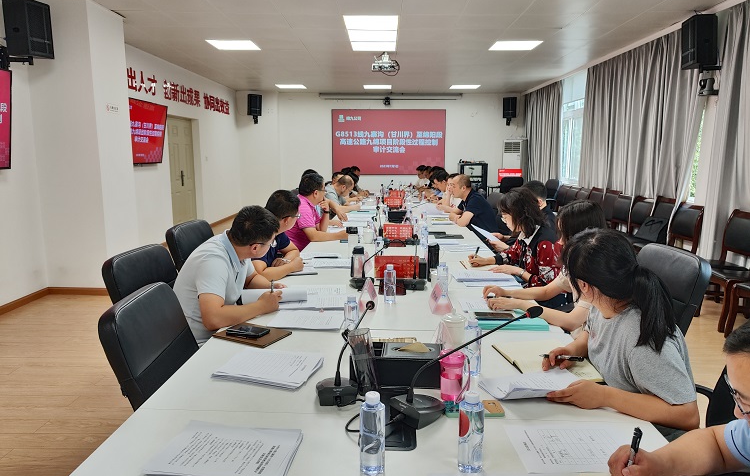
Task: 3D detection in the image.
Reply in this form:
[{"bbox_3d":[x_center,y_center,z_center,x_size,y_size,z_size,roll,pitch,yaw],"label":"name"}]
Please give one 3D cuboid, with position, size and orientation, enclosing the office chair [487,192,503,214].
[{"bbox_3d":[1.122,0.050,5.941,0.640,1.040,0.600,0,8,1],"label":"office chair"}]

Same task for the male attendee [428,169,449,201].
[{"bbox_3d":[1.020,-0.257,6.646,0.750,1.230,0.500,0,9,3],"label":"male attendee"}]

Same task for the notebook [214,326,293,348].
[{"bbox_3d":[-0.458,0.368,1.966,0.240,0.014,0.173,5,11,29],"label":"notebook"}]

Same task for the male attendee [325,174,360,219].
[{"bbox_3d":[-0.520,-0.181,6.378,0.620,1.166,0.540,0,9,0],"label":"male attendee"}]

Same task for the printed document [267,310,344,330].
[{"bbox_3d":[-0.270,0.336,2.165,0.297,0.010,0.210,1,9,9],"label":"printed document"}]

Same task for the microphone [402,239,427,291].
[{"bbox_3d":[0.216,0.126,2.775,0.120,0.230,0.360,0,9,3],"label":"microphone"}]

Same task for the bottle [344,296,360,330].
[{"bbox_3d":[-0.085,0.306,1.925,0.055,0.177,0.055,0,8,1],"label":"bottle"}]

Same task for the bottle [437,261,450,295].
[{"bbox_3d":[0.332,0.197,2.515,0.055,0.174,0.055,0,9,0],"label":"bottle"}]

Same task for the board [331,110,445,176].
[{"bbox_3d":[0.329,-2.214,12.051,2.620,1.500,0.070,0,9,1],"label":"board"}]

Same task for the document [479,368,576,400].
[{"bbox_3d":[0.458,0.428,1.514,0.285,0.040,0.180,-2,10,-11],"label":"document"}]

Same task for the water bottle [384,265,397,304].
[{"bbox_3d":[0.074,0.224,2.498,0.057,0.177,0.057,0,8,1],"label":"water bottle"}]

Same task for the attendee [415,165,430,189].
[{"bbox_3d":[0.950,-0.675,9.311,0.650,1.240,0.500,-2,9,-12],"label":"attendee"}]

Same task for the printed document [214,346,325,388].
[{"bbox_3d":[-0.346,0.418,1.673,0.310,0.016,0.235,4,10,19],"label":"printed document"}]

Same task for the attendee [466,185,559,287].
[{"bbox_3d":[0.882,0.329,3.095,0.580,1.245,0.560,0,9,-1],"label":"attendee"}]

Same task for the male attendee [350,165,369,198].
[{"bbox_3d":[-0.508,-0.690,10.019,0.750,1.340,0.500,0,8,1],"label":"male attendee"}]

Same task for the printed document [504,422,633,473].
[{"bbox_3d":[0.481,0.489,1.225,0.297,0.005,0.210,0,9,0],"label":"printed document"}]

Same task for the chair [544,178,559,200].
[{"bbox_3d":[2.660,-0.468,8.639,0.620,1.000,0.600,-2,10,-12],"label":"chair"}]

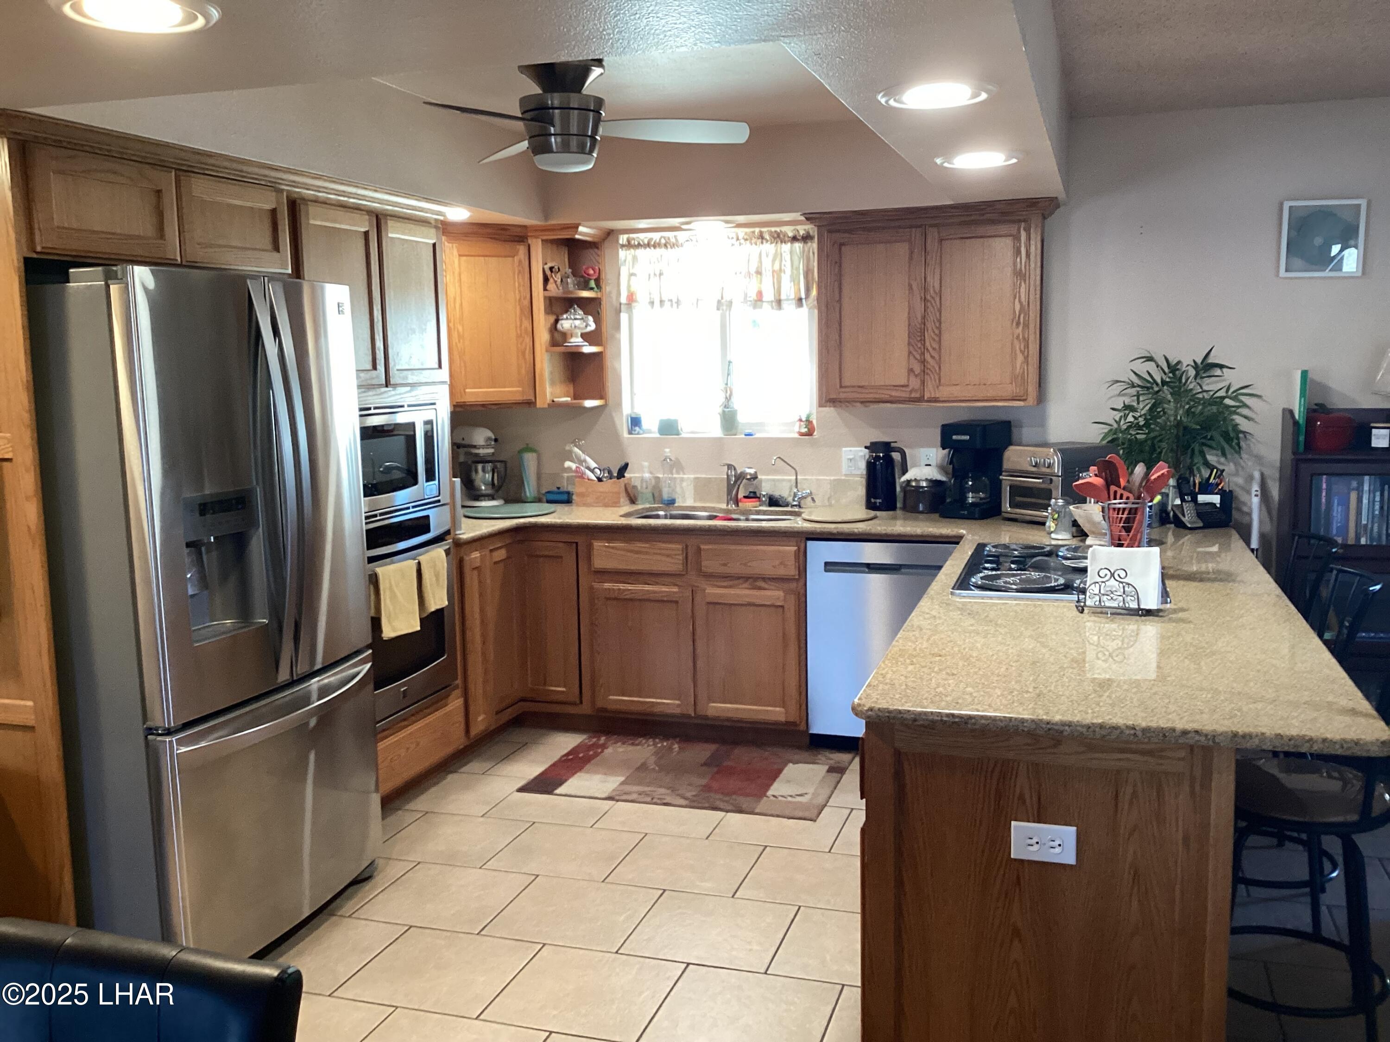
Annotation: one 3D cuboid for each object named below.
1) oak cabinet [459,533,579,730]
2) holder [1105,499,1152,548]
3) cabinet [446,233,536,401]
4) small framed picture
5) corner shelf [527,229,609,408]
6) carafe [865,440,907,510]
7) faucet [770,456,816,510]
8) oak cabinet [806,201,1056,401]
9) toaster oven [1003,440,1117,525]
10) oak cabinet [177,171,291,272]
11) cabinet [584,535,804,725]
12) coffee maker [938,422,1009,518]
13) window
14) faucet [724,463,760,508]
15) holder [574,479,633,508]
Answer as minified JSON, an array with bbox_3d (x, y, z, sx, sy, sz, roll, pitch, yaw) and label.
[{"bbox_3d":[-0.858,0.418,5.245,0.825,0.795,1.014,1,8,17],"label":"oak cabinet"},{"bbox_3d":[1.401,0.022,4.011,0.146,0.154,0.146,1,8,17],"label":"holder"},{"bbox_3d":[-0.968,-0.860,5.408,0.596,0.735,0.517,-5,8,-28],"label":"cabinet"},{"bbox_3d":[2.340,-1.051,4.635,0.280,0.280,0.025,1,8,17],"label":"small framed picture"},{"bbox_3d":[-0.537,-0.881,5.398,0.238,0.765,0.318,1,8,17],"label":"corner shelf"},{"bbox_3d":[0.792,-0.188,5.169,0.179,0.285,0.127,0,8,6],"label":"carafe"},{"bbox_3d":[0.415,-0.162,5.269,0.184,0.219,0.080,-1,8,-3],"label":"faucet"},{"bbox_3d":[0.951,-0.849,4.983,0.950,0.770,0.390,1,8,17],"label":"oak cabinet"},{"bbox_3d":[1.425,-0.149,4.801,0.350,0.295,0.320,-5,8,-29],"label":"toaster oven"},{"bbox_3d":[-1.544,-0.830,3.544,0.600,0.245,0.480,1,8,17],"label":"oak cabinet"},{"bbox_3d":[0.074,0.396,5.282,0.935,0.770,0.625,1,8,17],"label":"cabinet"},{"bbox_3d":[1.109,-0.207,4.941,0.189,0.368,0.238,5,9,36],"label":"coffee maker"},{"bbox_3d":[0.099,-0.808,5.420,0.879,0.884,0.119,1,8,17],"label":"window"},{"bbox_3d":[0.203,-0.152,5.360,0.065,0.190,0.230,-6,9,-35],"label":"faucet"},{"bbox_3d":[-0.405,-0.130,5.507,0.216,0.119,0.129,1,8,17],"label":"holder"}]

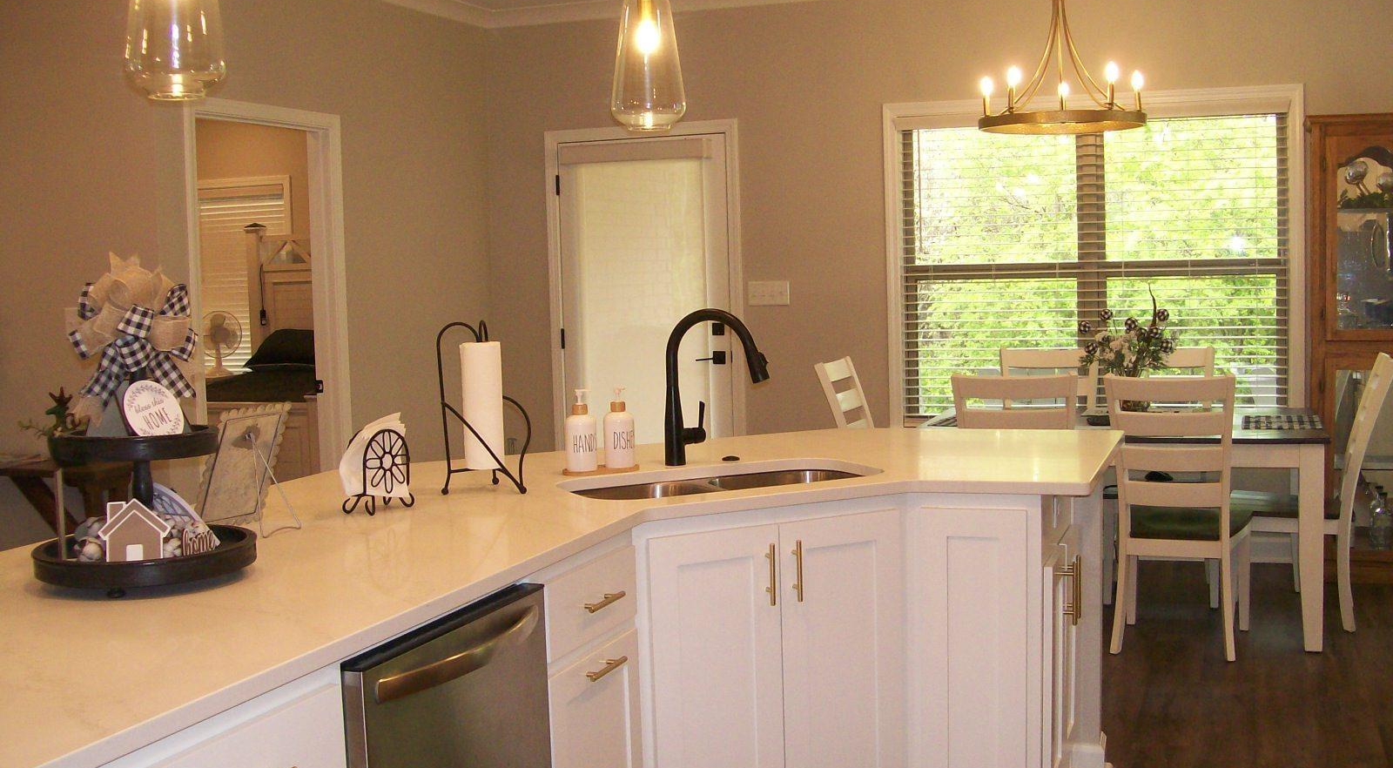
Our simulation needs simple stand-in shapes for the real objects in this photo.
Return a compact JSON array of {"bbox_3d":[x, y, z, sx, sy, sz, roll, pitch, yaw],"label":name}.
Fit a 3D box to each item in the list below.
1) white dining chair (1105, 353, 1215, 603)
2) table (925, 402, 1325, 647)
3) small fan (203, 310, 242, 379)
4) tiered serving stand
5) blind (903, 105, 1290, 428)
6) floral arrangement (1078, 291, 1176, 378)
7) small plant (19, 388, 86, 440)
[{"bbox_3d":[1.912,0.364,5.943,0.460,1.000,0.610,0,5,20],"label":"white dining chair"},{"bbox_3d":[1.626,0.517,5.596,1.480,0.755,0.930,0,6,19],"label":"table"},{"bbox_3d":[-3.411,-0.280,10.355,0.340,0.490,0.230,-3,5,-22],"label":"small fan"},{"bbox_3d":[-0.959,0.205,2.506,0.385,0.268,0.385,0,6,19],"label":"tiered serving stand"},{"bbox_3d":[1.748,-0.533,6.504,1.700,1.340,0.070,0,6,19],"label":"blind"},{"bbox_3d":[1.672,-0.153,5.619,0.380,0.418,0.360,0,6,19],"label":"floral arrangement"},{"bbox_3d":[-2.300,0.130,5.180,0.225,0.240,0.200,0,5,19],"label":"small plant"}]

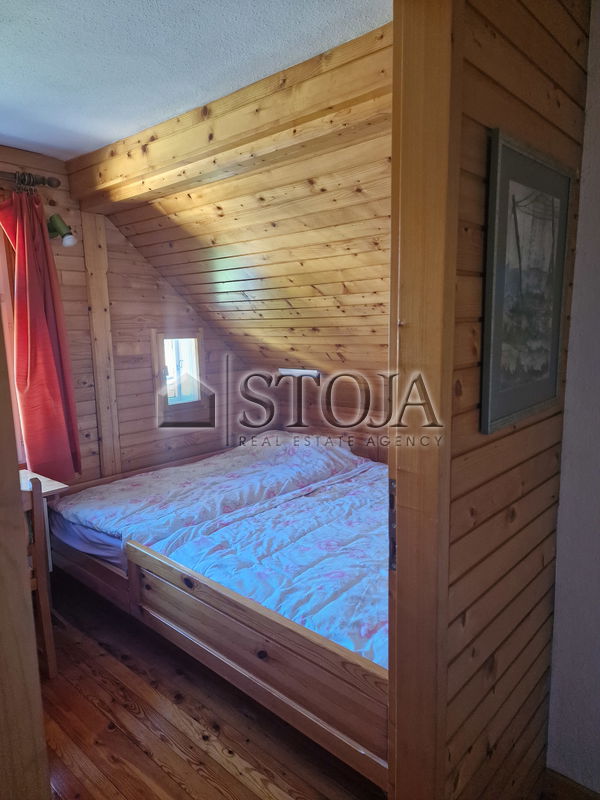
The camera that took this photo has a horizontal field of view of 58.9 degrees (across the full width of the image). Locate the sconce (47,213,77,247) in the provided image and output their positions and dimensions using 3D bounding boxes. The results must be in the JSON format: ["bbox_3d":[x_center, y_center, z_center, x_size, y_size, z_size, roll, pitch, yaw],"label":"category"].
[{"bbox_3d":[-1.234,-0.877,2.742,0.144,0.145,0.103,7,12,42],"label":"sconce"}]

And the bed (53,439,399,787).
[{"bbox_3d":[-0.050,0.762,2.683,2.260,0.540,1.450,7,12,42],"label":"bed"}]

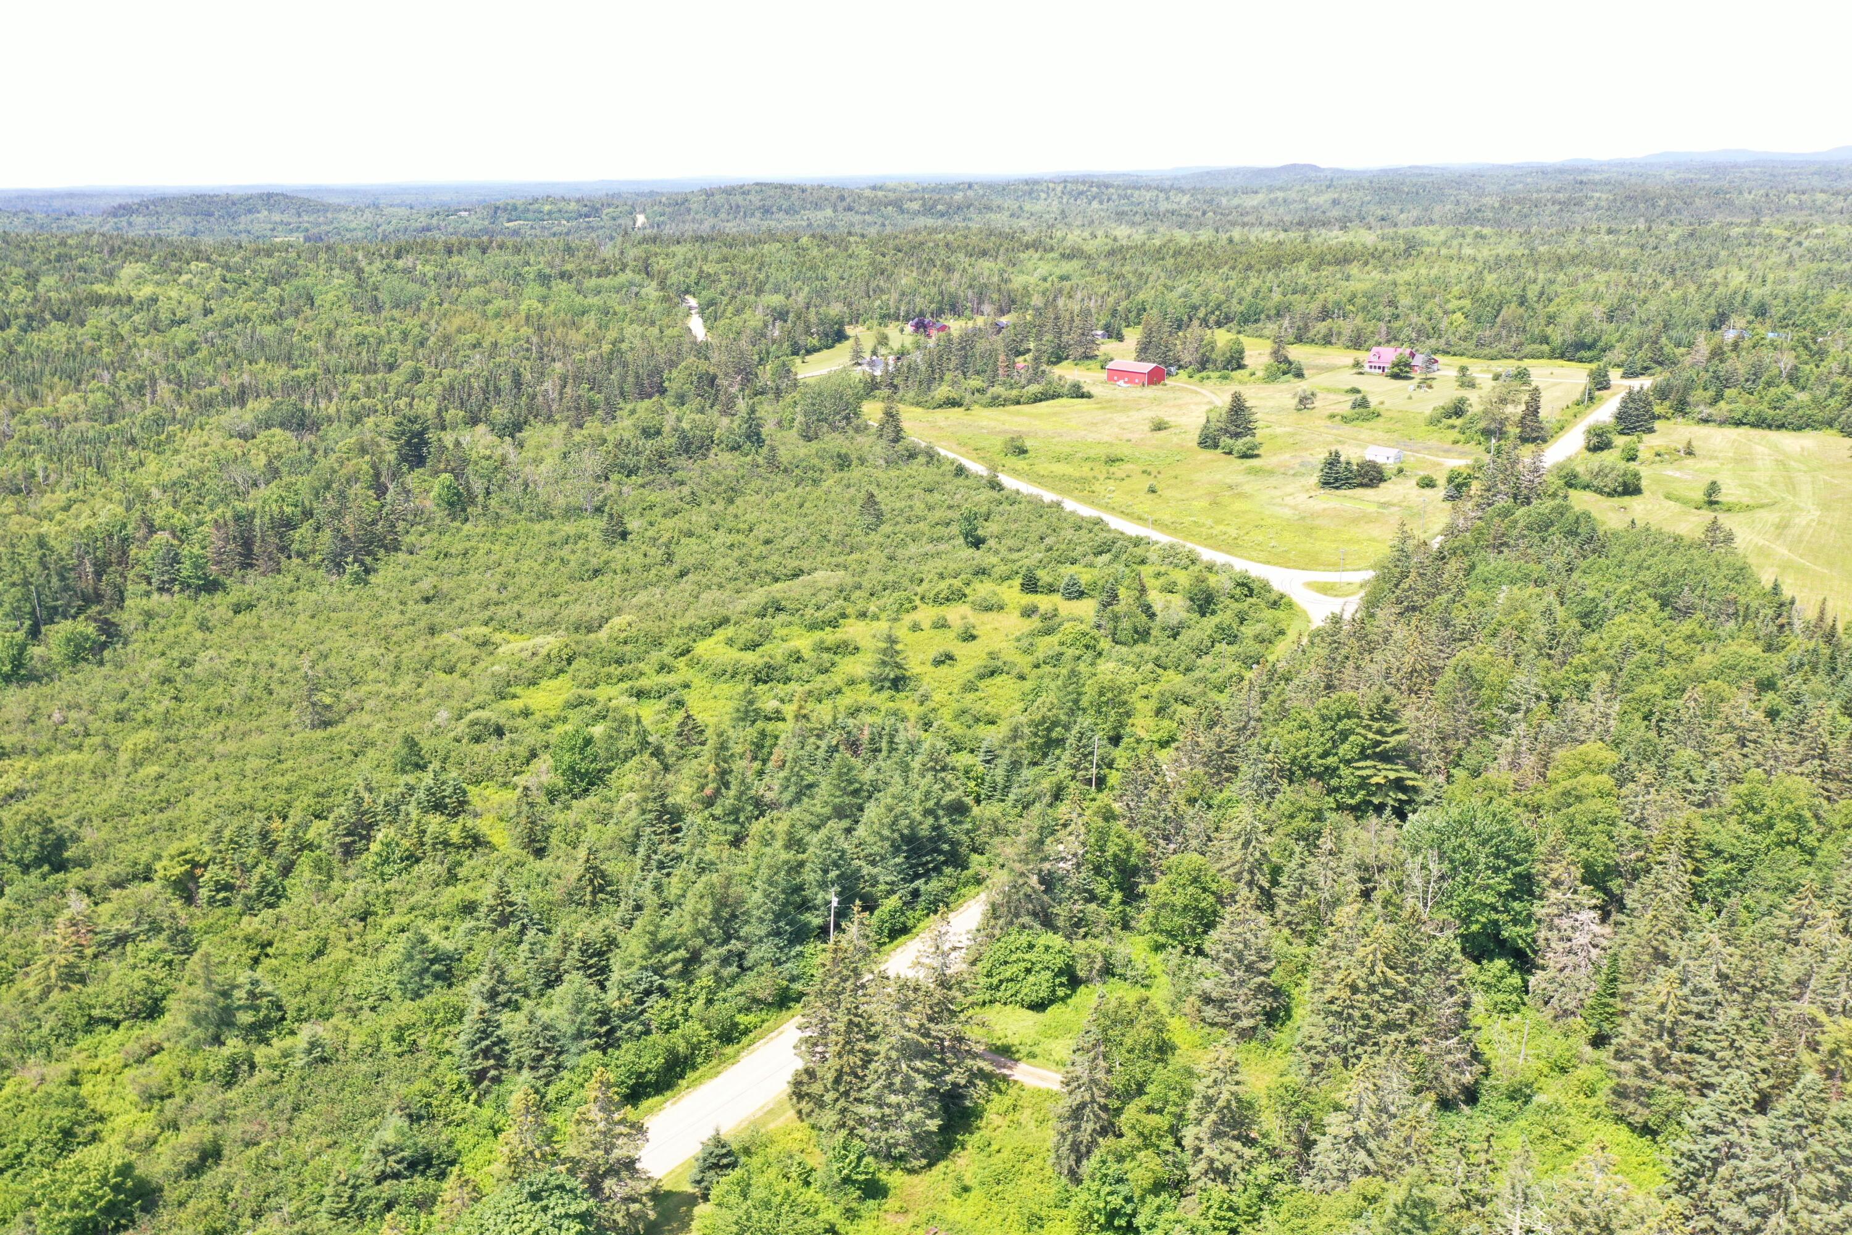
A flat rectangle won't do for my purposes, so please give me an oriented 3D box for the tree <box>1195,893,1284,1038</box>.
[{"bbox_3d":[28.950,31.310,132.040,7.980,13.450,7.980,-1,17,0],"label":"tree"}]

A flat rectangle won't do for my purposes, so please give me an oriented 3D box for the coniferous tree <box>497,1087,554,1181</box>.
[{"bbox_3d":[-31.300,40.450,111.880,4.380,9.280,4.380,-1,17,0],"label":"coniferous tree"}]

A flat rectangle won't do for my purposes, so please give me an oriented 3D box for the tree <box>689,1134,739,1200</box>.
[{"bbox_3d":[-16.450,42.410,111.770,3.820,5.710,3.820,-4,17,-10],"label":"tree"}]

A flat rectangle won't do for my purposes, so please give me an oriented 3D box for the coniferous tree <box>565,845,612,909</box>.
[{"bbox_3d":[-35.870,28.330,152.930,5.230,8.890,5.230,-5,18,-14],"label":"coniferous tree"}]

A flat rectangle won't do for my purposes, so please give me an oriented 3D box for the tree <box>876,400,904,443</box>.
[{"bbox_3d":[-10.590,-57.850,427.240,8.610,13.920,8.610,-1,17,0],"label":"tree"}]

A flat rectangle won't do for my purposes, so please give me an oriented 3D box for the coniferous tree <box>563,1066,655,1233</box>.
[{"bbox_3d":[-23.440,39.470,106.560,6.770,14.520,6.770,-5,18,-14],"label":"coniferous tree"}]

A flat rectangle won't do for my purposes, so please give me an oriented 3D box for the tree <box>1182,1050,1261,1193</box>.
[{"bbox_3d":[22.740,38.610,110.400,6.120,13.030,6.120,3,17,13],"label":"tree"}]

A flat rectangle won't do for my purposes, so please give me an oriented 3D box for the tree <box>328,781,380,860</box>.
[{"bbox_3d":[-65.220,23.880,164.170,5.950,11.370,5.950,-8,19,-23],"label":"tree"}]

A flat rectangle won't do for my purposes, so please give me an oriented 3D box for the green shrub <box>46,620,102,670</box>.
[{"bbox_3d":[-138.200,4.580,233.640,7.870,7.800,7.870,-1,17,0],"label":"green shrub"}]

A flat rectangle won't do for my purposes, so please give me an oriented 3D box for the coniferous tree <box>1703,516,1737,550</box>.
[{"bbox_3d":[145.800,-13.330,263.610,5.400,10.650,5.400,-1,17,0],"label":"coniferous tree"}]

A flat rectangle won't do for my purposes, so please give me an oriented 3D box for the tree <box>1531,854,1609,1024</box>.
[{"bbox_3d":[59.960,29.410,132.700,7.050,15.960,7.050,-1,17,0],"label":"tree"}]

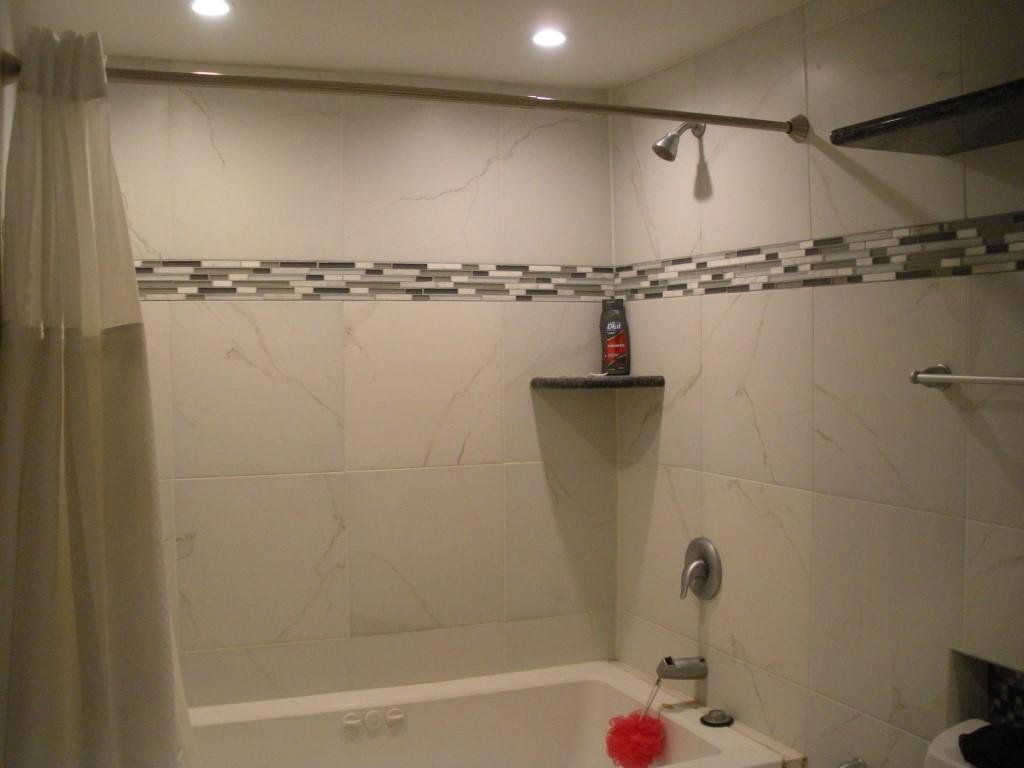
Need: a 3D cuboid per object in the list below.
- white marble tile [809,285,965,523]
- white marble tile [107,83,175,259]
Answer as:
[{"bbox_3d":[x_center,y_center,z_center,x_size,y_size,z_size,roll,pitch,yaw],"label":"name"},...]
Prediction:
[{"bbox_3d":[0.759,0.020,2.153,0.012,0.457,0.460,-1,2,-23],"label":"white marble tile"},{"bbox_3d":[-1.028,-0.543,2.597,0.350,0.460,0.012,-1,2,-24],"label":"white marble tile"}]

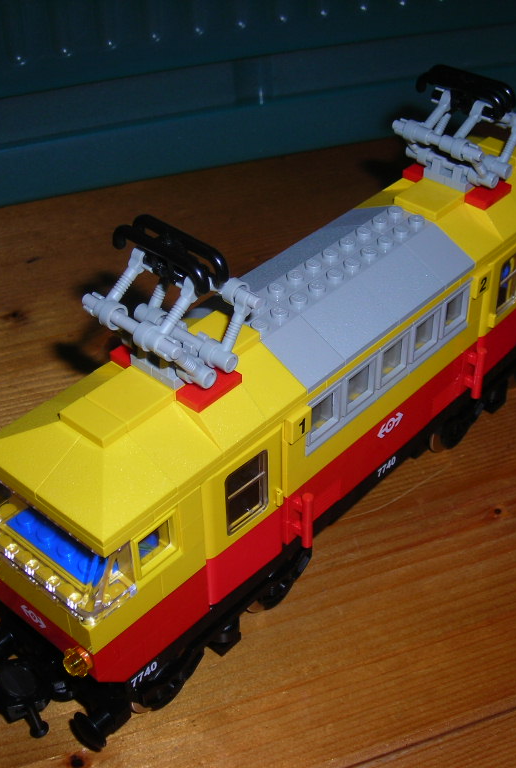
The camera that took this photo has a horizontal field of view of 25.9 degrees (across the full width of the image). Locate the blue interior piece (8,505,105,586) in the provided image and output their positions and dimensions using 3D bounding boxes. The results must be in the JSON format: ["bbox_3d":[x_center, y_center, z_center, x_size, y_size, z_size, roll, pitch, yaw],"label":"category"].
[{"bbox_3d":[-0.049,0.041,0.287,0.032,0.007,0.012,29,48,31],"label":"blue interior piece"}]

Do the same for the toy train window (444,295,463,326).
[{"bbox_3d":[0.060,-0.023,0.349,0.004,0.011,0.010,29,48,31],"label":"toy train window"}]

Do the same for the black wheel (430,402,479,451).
[{"bbox_3d":[0.070,0.015,0.396,0.008,0.018,0.019,29,48,31],"label":"black wheel"}]

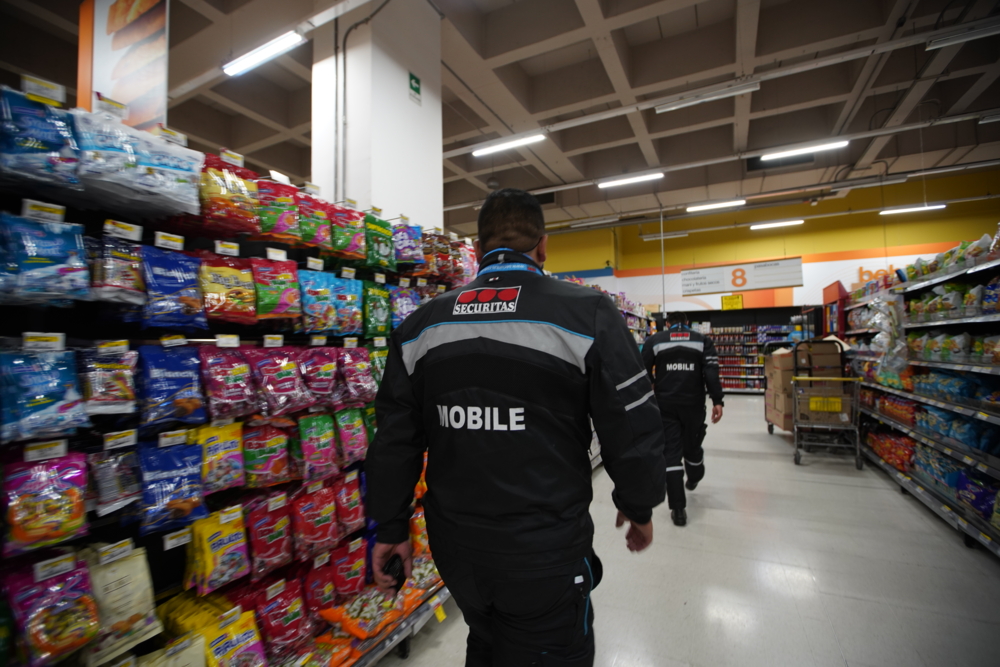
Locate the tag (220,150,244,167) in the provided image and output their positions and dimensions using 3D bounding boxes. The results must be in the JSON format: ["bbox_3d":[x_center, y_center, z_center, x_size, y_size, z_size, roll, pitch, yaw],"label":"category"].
[{"bbox_3d":[-0.884,-0.577,1.472,0.006,0.039,0.071,-1,-2,27],"label":"tag"}]

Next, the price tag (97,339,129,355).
[{"bbox_3d":[-1.020,0.038,1.173,0.006,0.039,0.071,-1,-2,27],"label":"price tag"}]

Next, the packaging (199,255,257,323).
[{"bbox_3d":[-0.902,-0.150,1.482,0.055,0.207,0.163,-7,-4,27],"label":"packaging"}]

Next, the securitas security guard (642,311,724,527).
[{"bbox_3d":[1.438,0.661,3.517,0.605,1.489,0.470,-1,-2,27],"label":"securitas security guard"}]

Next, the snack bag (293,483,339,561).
[{"bbox_3d":[-0.724,0.746,1.754,0.050,0.225,0.175,-1,-2,27],"label":"snack bag"}]

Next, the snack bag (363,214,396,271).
[{"bbox_3d":[-0.563,-0.425,2.098,0.050,0.233,0.182,-1,-2,28],"label":"snack bag"}]

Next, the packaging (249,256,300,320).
[{"bbox_3d":[-0.811,-0.160,1.613,0.050,0.210,0.174,-1,-2,28],"label":"packaging"}]

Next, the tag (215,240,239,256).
[{"bbox_3d":[-0.882,-0.275,1.435,0.006,0.038,0.069,-1,-2,27],"label":"tag"}]

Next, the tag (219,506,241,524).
[{"bbox_3d":[-0.872,0.588,1.441,0.006,0.039,0.071,-1,-2,27],"label":"tag"}]

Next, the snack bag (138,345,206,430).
[{"bbox_3d":[-0.962,0.154,1.311,0.050,0.232,0.162,-1,-2,28],"label":"snack bag"}]

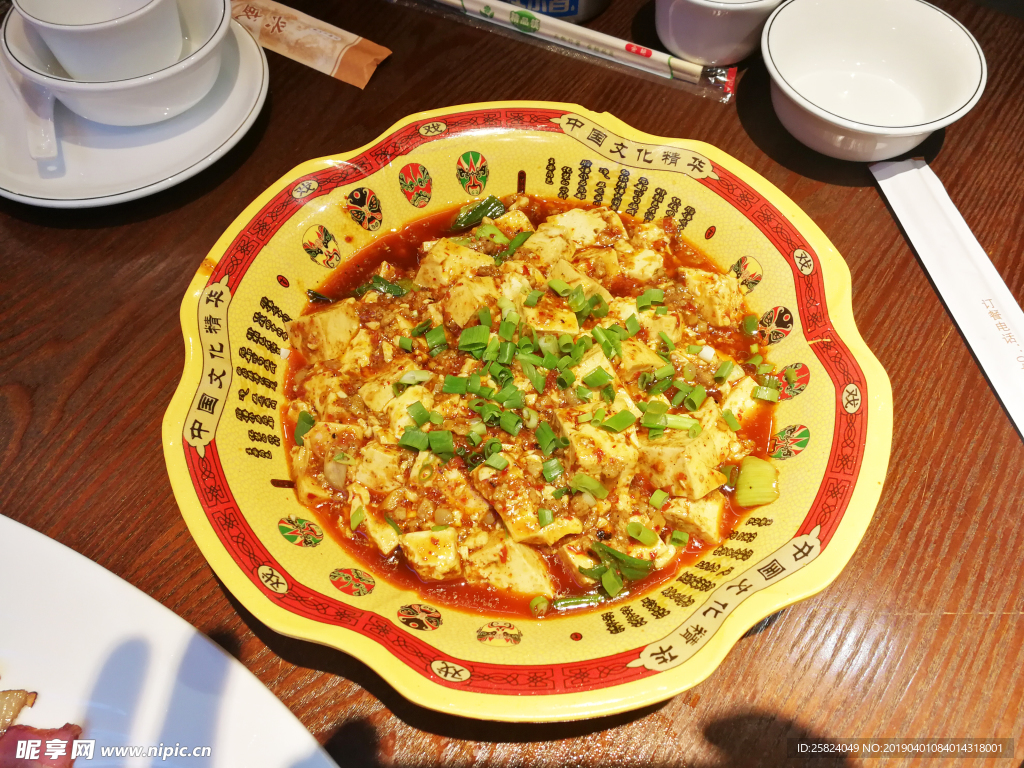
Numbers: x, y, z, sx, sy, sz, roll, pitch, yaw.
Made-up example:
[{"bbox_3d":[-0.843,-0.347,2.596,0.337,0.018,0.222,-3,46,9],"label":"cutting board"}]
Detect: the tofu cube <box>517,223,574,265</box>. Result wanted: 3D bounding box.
[{"bbox_3d":[0.015,-0.057,0.351,0.016,0.016,0.017,25,72,23],"label":"tofu cube"}]

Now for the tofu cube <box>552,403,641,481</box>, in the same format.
[{"bbox_3d":[0.033,0.025,0.317,0.025,0.020,0.024,-16,60,-9],"label":"tofu cube"}]

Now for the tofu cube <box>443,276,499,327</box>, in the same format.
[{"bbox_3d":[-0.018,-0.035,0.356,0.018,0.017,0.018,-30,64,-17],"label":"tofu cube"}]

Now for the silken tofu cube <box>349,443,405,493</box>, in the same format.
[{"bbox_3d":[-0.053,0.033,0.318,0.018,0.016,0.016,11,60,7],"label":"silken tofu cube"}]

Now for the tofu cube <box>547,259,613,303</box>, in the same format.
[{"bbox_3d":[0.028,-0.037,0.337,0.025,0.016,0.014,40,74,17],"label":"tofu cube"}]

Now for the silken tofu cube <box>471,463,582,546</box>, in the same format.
[{"bbox_3d":[0.005,0.042,0.291,0.025,0.015,0.026,-21,73,-14],"label":"silken tofu cube"}]

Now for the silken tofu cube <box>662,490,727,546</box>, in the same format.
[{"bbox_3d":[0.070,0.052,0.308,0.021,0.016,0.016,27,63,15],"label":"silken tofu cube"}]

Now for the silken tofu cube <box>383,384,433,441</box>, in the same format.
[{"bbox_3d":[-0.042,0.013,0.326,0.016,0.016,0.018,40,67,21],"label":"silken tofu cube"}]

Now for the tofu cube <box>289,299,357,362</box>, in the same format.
[{"bbox_3d":[-0.077,-0.023,0.335,0.018,0.019,0.022,12,30,33],"label":"tofu cube"}]

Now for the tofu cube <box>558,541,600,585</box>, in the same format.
[{"bbox_3d":[0.027,0.063,0.287,0.013,0.015,0.014,-26,70,-19],"label":"tofu cube"}]

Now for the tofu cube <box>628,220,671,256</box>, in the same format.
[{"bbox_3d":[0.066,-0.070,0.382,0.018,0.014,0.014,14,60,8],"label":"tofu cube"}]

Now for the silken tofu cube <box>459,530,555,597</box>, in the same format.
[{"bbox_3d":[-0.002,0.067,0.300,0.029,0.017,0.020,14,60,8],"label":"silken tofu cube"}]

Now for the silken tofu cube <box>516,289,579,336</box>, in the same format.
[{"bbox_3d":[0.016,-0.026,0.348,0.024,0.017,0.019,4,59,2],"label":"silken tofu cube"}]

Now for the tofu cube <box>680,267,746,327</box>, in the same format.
[{"bbox_3d":[0.088,-0.037,0.343,0.020,0.018,0.020,-10,25,-13],"label":"tofu cube"}]

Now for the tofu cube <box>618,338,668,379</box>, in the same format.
[{"bbox_3d":[0.051,-0.006,0.317,0.015,0.015,0.017,-9,43,-3],"label":"tofu cube"}]

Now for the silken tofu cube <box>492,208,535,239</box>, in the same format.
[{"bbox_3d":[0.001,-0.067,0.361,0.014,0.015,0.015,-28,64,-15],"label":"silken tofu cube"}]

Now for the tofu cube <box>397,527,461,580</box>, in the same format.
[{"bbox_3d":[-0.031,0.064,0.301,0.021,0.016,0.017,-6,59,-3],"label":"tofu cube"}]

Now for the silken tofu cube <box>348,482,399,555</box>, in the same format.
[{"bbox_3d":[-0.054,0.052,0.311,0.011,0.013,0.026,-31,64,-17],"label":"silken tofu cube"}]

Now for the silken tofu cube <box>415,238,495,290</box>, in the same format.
[{"bbox_3d":[-0.026,-0.054,0.367,0.027,0.018,0.019,27,63,15],"label":"silken tofu cube"}]

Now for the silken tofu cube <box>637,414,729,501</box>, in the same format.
[{"bbox_3d":[0.064,0.028,0.299,0.019,0.022,0.020,-4,23,45],"label":"silken tofu cube"}]

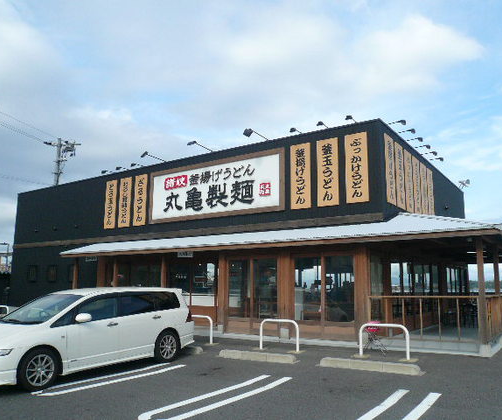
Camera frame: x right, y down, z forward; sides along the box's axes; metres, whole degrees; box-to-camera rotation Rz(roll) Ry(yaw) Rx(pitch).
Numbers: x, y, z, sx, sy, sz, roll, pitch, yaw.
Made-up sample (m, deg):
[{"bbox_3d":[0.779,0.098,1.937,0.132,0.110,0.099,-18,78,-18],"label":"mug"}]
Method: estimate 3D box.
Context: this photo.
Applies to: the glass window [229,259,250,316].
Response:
[{"bbox_3d":[-0.365,2.366,13.727,0.780,1.670,0.100,-6,-11,35],"label":"glass window"}]

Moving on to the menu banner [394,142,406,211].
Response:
[{"bbox_3d":[4.758,-1.073,14.325,0.060,2.099,0.740,-6,-12,34],"label":"menu banner"}]

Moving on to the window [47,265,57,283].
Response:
[{"bbox_3d":[-9.401,3.046,21.454,0.760,0.820,0.100,-6,-11,35],"label":"window"}]

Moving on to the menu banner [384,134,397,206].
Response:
[{"bbox_3d":[4.220,-1.205,13.568,0.060,2.099,0.740,-6,-12,34],"label":"menu banner"}]

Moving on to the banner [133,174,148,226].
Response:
[{"bbox_3d":[-4.552,-0.385,18.618,0.701,2.099,0.060,-6,-12,34],"label":"banner"}]

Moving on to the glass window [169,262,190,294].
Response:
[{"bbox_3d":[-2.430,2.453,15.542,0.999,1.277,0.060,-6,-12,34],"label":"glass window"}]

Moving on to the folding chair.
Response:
[{"bbox_3d":[2.849,2.937,10.411,0.420,0.710,0.420,-6,-12,34],"label":"folding chair"}]

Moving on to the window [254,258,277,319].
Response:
[{"bbox_3d":[0.417,2.289,13.178,0.802,1.719,0.060,-6,-12,34],"label":"window"}]

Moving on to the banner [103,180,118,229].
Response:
[{"bbox_3d":[-6.103,-0.210,19.689,0.696,2.099,0.060,-6,-12,34],"label":"banner"}]

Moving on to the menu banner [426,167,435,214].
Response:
[{"bbox_3d":[6.927,-0.538,17.304,0.080,2.060,0.740,-6,-11,34],"label":"menu banner"}]

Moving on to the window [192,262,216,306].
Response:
[{"bbox_3d":[-1.695,2.624,16.052,1.120,1.540,0.100,-6,-11,35],"label":"window"}]

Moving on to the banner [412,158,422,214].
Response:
[{"bbox_3d":[5.837,-0.795,15.769,0.080,2.060,0.740,-6,-11,34],"label":"banner"}]

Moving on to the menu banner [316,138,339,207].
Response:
[{"bbox_3d":[2.338,-1.146,13.769,0.710,2.070,0.080,-6,-11,35],"label":"menu banner"}]

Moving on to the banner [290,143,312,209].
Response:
[{"bbox_3d":[1.574,-1.077,14.390,0.725,2.099,0.060,-6,-12,34],"label":"banner"}]

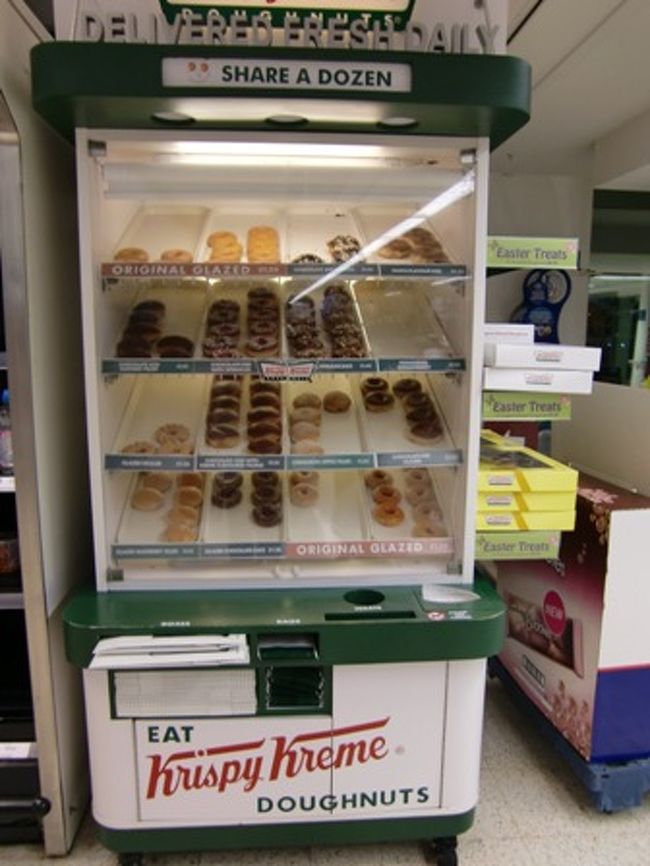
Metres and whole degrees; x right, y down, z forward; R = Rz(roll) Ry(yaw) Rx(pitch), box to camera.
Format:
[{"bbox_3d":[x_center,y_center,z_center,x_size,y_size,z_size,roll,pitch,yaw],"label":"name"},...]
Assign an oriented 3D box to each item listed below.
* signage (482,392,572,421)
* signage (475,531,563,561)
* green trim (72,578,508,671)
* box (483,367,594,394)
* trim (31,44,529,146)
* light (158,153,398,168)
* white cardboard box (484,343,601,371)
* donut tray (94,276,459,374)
[{"bbox_3d":[0.531,-0.071,1.848,0.240,0.070,0.015,0,8,-4],"label":"signage"},{"bbox_3d":[0.521,0.307,1.903,0.240,0.073,0.015,0,8,-4],"label":"signage"},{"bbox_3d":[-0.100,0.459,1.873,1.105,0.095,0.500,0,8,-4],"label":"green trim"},{"bbox_3d":[0.543,-0.163,1.982,0.280,0.056,0.350,2,8,-4],"label":"box"},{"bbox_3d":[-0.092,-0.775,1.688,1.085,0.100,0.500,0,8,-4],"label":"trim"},{"bbox_3d":[-0.124,-0.703,1.803,0.620,0.036,0.040,0,8,-4],"label":"light"},{"bbox_3d":[0.564,-0.219,1.976,0.275,0.058,0.350,2,8,-4],"label":"white cardboard box"},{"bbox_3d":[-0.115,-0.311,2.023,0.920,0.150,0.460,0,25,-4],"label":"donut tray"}]

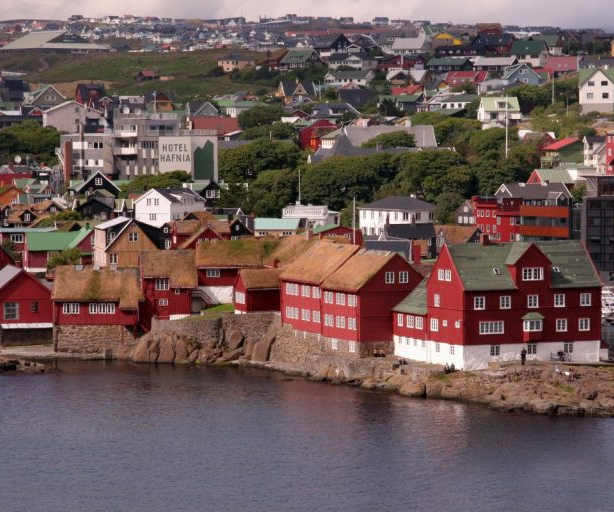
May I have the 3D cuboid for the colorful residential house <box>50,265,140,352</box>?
[{"bbox_3d":[-25.442,6.407,354.672,10.700,9.800,8.000,0,3,1],"label":"colorful residential house"}]

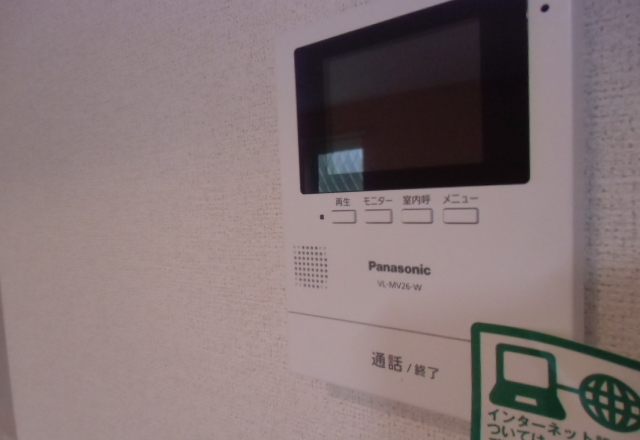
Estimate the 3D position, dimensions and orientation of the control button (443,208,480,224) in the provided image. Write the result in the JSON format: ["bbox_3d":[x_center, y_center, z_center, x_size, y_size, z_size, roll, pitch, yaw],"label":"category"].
[{"bbox_3d":[0.054,-0.001,0.171,0.013,0.006,0.003,0,4,37],"label":"control button"}]

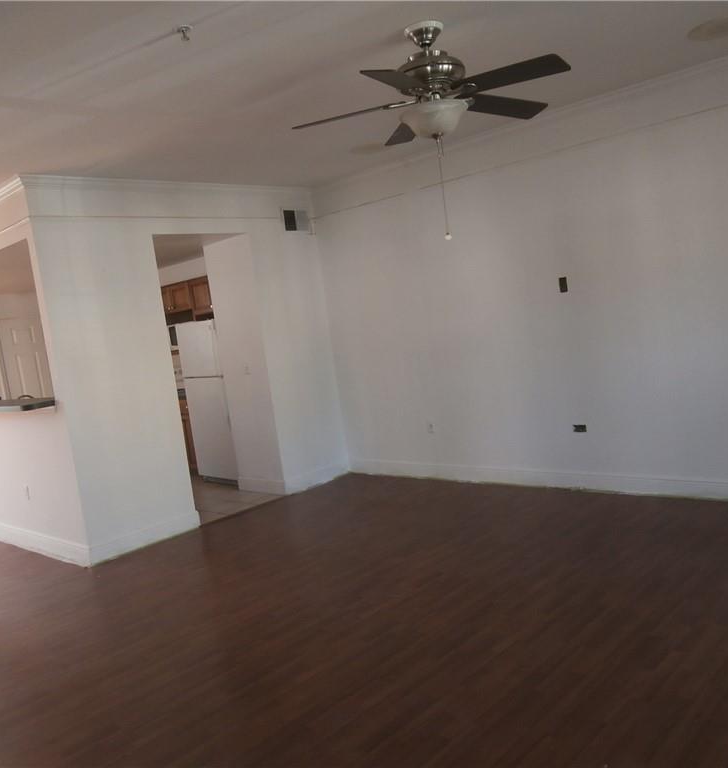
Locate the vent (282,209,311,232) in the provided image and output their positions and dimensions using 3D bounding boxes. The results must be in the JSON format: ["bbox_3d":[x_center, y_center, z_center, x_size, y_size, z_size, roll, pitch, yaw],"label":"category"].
[{"bbox_3d":[-0.618,-1.520,6.609,0.030,0.212,0.337,-3,7,44],"label":"vent"}]

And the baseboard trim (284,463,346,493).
[{"bbox_3d":[-0.425,0.875,6.696,0.021,0.127,0.809,-3,7,44],"label":"baseboard trim"}]

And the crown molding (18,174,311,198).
[{"bbox_3d":[-1.407,-1.578,5.753,0.057,0.088,2.734,-3,7,44],"label":"crown molding"}]

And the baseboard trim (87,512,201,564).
[{"bbox_3d":[-1.651,1.163,5.395,0.021,0.127,0.943,-3,7,44],"label":"baseboard trim"}]

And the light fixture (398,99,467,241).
[{"bbox_3d":[0.357,-0.976,3.265,0.307,0.623,0.307,-8,5,1],"label":"light fixture"}]

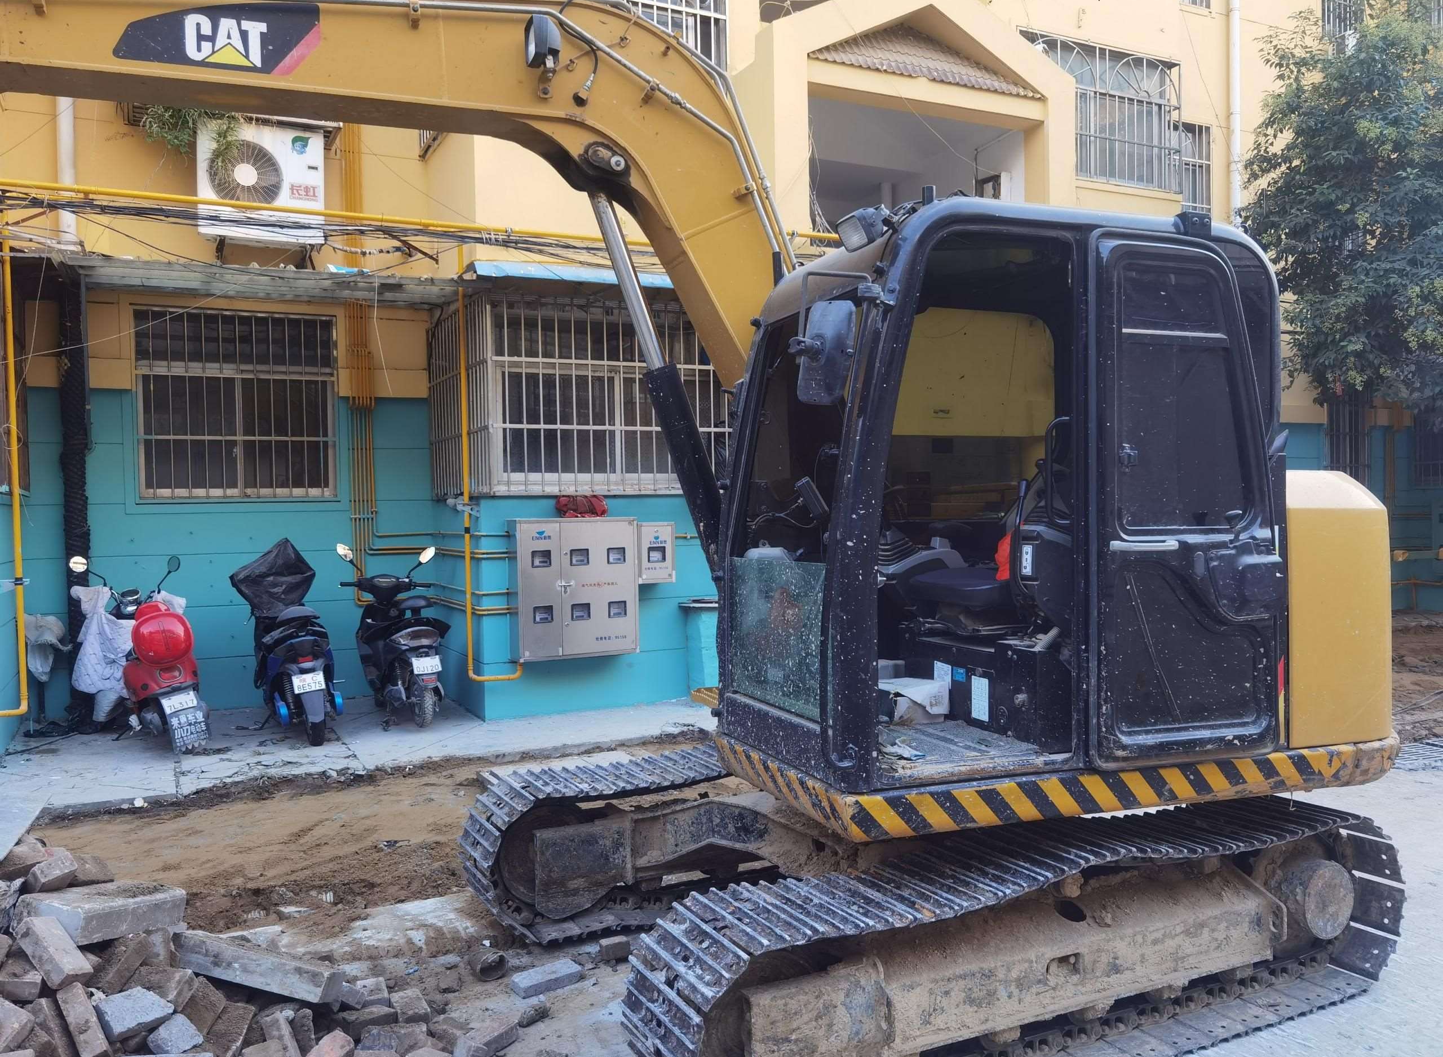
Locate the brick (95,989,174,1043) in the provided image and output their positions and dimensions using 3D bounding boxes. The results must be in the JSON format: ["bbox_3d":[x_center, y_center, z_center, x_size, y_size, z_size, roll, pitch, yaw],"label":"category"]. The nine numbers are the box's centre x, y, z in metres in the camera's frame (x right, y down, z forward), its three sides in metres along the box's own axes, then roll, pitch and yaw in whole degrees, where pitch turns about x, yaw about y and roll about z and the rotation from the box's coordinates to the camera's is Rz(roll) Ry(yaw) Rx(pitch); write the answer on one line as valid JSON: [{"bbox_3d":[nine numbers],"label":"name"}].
[{"bbox_3d":[-1.622,1.345,3.100,0.142,0.050,0.158,14,18,37],"label":"brick"}]

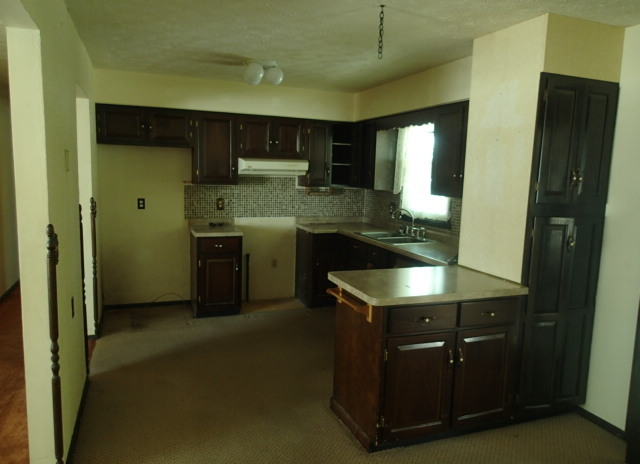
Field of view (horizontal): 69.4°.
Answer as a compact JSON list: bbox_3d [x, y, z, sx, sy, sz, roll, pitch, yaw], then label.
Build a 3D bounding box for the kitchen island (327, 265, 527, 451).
[{"bbox_3d":[0.638,0.751,2.964,1.043,0.907,0.642,-1,8,-21],"label":"kitchen island"}]

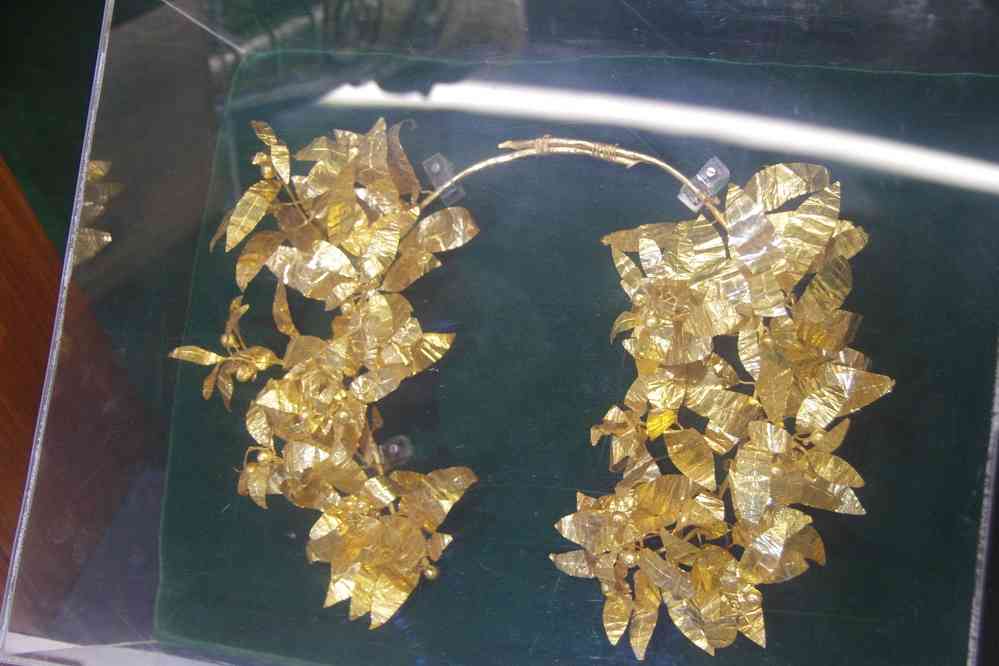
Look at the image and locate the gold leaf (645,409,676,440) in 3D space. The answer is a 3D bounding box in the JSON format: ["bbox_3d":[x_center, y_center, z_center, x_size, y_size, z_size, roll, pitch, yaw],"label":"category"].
[{"bbox_3d":[0.074,0.042,0.740,0.013,0.006,0.018,41,93,15],"label":"gold leaf"}]

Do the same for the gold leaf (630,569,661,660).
[{"bbox_3d":[0.060,0.118,0.679,0.012,0.006,0.040,2,82,15],"label":"gold leaf"}]

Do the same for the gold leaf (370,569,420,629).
[{"bbox_3d":[-0.050,0.119,0.719,0.016,0.006,0.033,31,92,15],"label":"gold leaf"}]

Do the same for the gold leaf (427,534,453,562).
[{"bbox_3d":[-0.029,0.099,0.746,0.011,0.010,0.013,-4,81,8],"label":"gold leaf"}]

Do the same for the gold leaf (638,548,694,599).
[{"bbox_3d":[0.073,0.105,0.703,0.031,0.007,0.012,42,92,15],"label":"gold leaf"}]

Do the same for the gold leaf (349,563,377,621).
[{"bbox_3d":[-0.064,0.121,0.755,0.015,0.008,0.029,21,84,10],"label":"gold leaf"}]

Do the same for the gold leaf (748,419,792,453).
[{"bbox_3d":[0.115,0.045,0.687,0.019,0.010,0.014,-1,84,14],"label":"gold leaf"}]

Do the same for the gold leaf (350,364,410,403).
[{"bbox_3d":[-0.054,0.021,0.736,0.032,0.006,0.014,-20,80,16],"label":"gold leaf"}]

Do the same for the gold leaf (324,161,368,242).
[{"bbox_3d":[-0.077,-0.065,0.805,0.019,0.009,0.043,10,87,10],"label":"gold leaf"}]

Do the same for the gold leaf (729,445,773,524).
[{"bbox_3d":[0.107,0.065,0.687,0.017,0.009,0.035,-5,82,14],"label":"gold leaf"}]

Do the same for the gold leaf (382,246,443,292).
[{"bbox_3d":[-0.040,-0.026,0.739,0.033,0.006,0.014,-25,80,14],"label":"gold leaf"}]

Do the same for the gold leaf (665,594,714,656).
[{"bbox_3d":[0.080,0.121,0.672,0.012,0.006,0.035,-37,71,7],"label":"gold leaf"}]

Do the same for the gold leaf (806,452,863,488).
[{"bbox_3d":[0.138,0.057,0.661,0.027,0.006,0.011,23,90,22],"label":"gold leaf"}]

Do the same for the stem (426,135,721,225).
[{"bbox_3d":[0.034,-0.072,0.751,0.151,0.009,0.039,4,83,20],"label":"stem"}]

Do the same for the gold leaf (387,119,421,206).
[{"bbox_3d":[-0.046,-0.084,0.799,0.015,0.009,0.045,-14,83,9],"label":"gold leaf"}]

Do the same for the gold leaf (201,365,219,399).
[{"bbox_3d":[-0.143,0.024,0.799,0.006,0.006,0.019,21,87,6],"label":"gold leaf"}]

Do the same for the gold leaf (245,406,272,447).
[{"bbox_3d":[-0.120,0.046,0.799,0.013,0.006,0.021,-14,81,7],"label":"gold leaf"}]

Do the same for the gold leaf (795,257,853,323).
[{"bbox_3d":[0.136,-0.019,0.675,0.016,0.006,0.033,39,95,17],"label":"gold leaf"}]

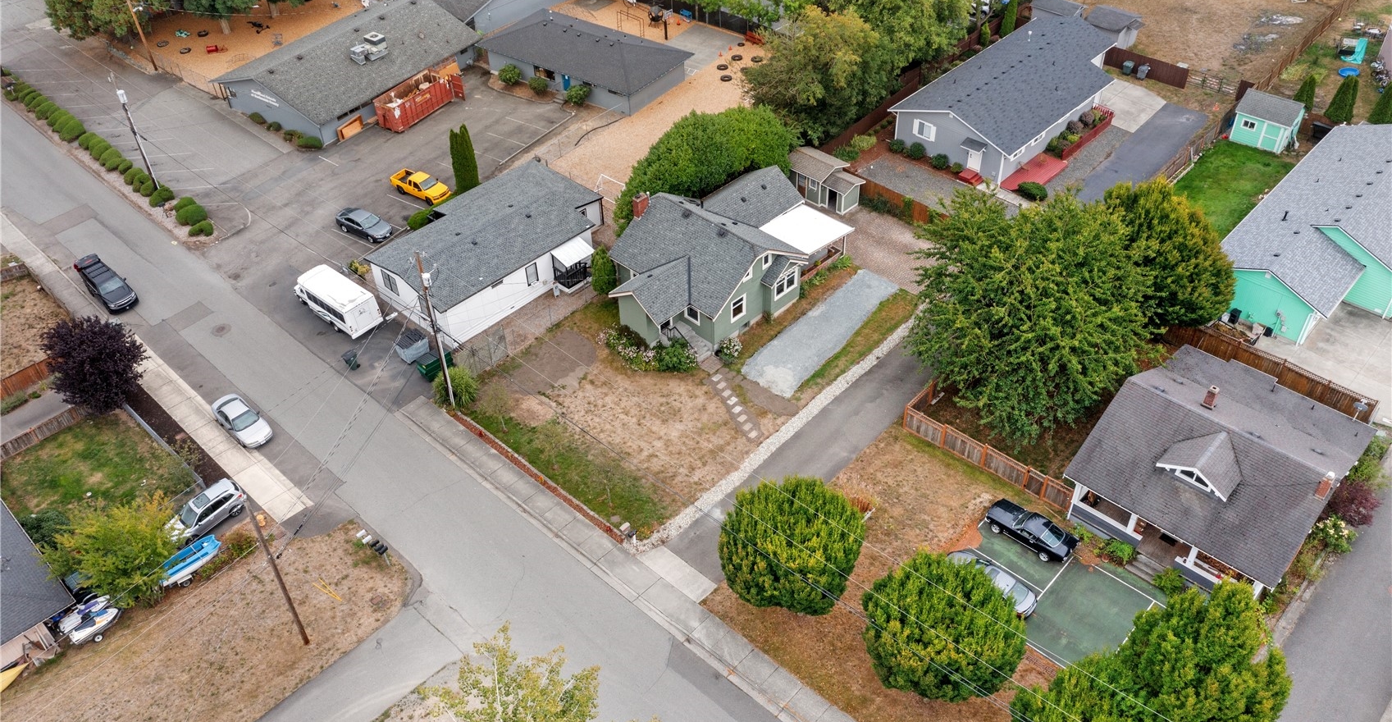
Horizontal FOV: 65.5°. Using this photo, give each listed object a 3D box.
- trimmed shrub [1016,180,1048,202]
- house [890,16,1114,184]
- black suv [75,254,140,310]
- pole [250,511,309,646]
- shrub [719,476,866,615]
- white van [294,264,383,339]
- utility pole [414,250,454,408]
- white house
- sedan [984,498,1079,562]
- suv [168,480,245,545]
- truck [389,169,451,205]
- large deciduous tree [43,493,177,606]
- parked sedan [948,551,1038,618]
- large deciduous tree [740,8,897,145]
[{"bbox_3d":[25.318,-12.766,81.509,2.200,1.100,2.200,30,50,33],"label":"trimmed shrub"},{"bbox_3d":[27.246,-22.738,90.531,11.000,4.700,22.400,30,50,33],"label":"house"},{"bbox_3d":[-40.810,-5.332,75.081,1.950,1.880,4.950,-33,49,-32],"label":"black suv"},{"bbox_3d":[-18.860,9.808,49.002,0.350,9.800,0.350,31,50,34],"label":"pole"},{"bbox_3d":[4.610,9.101,52.282,7.000,6.300,7.000,-1,40,1],"label":"shrub"},{"bbox_3d":[-24.211,-4.239,72.821,7.000,2.800,2.450,32,51,33],"label":"white van"},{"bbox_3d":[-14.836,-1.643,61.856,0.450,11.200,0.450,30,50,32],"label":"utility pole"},{"bbox_3d":[-13.832,-8.205,74.964,10.300,4.200,16.100,30,50,32],"label":"white house"},{"bbox_3d":[17.503,8.794,56.150,4.600,1.320,1.780,30,50,32],"label":"sedan"},{"bbox_3d":[-26.544,8.168,57.815,1.800,1.660,4.520,29,49,32],"label":"suv"},{"bbox_3d":[-21.517,-13.801,85.142,4.950,1.650,1.800,23,46,26],"label":"truck"},{"bbox_3d":[-28.620,9.570,53.330,5.900,5.800,5.900,31,51,32],"label":"large deciduous tree"},{"bbox_3d":[13.879,10.693,51.819,4.680,1.440,1.800,30,50,31],"label":"parked sedan"},{"bbox_3d":[9.399,-23.980,88.676,12.000,9.400,12.000,-1,40,1],"label":"large deciduous tree"}]

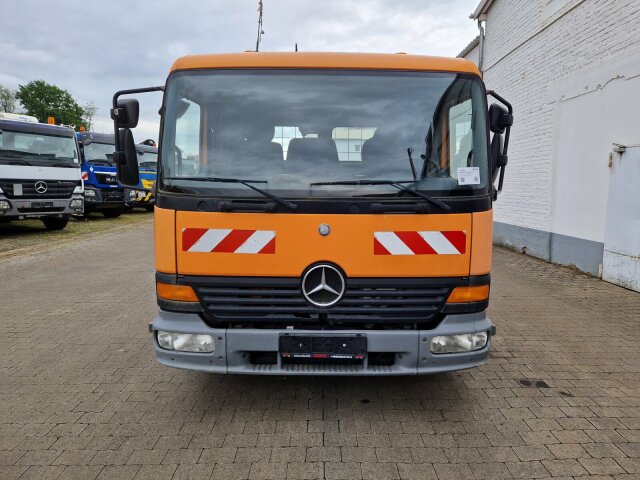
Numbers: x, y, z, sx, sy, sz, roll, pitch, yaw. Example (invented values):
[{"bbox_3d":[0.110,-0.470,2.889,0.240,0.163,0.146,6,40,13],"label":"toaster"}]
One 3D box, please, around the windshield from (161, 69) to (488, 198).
[{"bbox_3d":[0.025,-0.679,2.698,2.110,0.800,0.320,0,7,0],"label":"windshield"}]

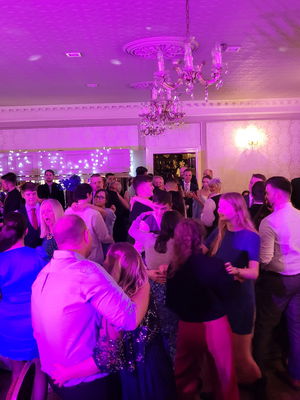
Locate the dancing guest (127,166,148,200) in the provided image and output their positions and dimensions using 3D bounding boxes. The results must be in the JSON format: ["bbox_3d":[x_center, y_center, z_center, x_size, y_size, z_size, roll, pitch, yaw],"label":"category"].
[{"bbox_3d":[-0.164,0.385,4.758,0.560,1.805,0.420,5,10,30],"label":"dancing guest"}]

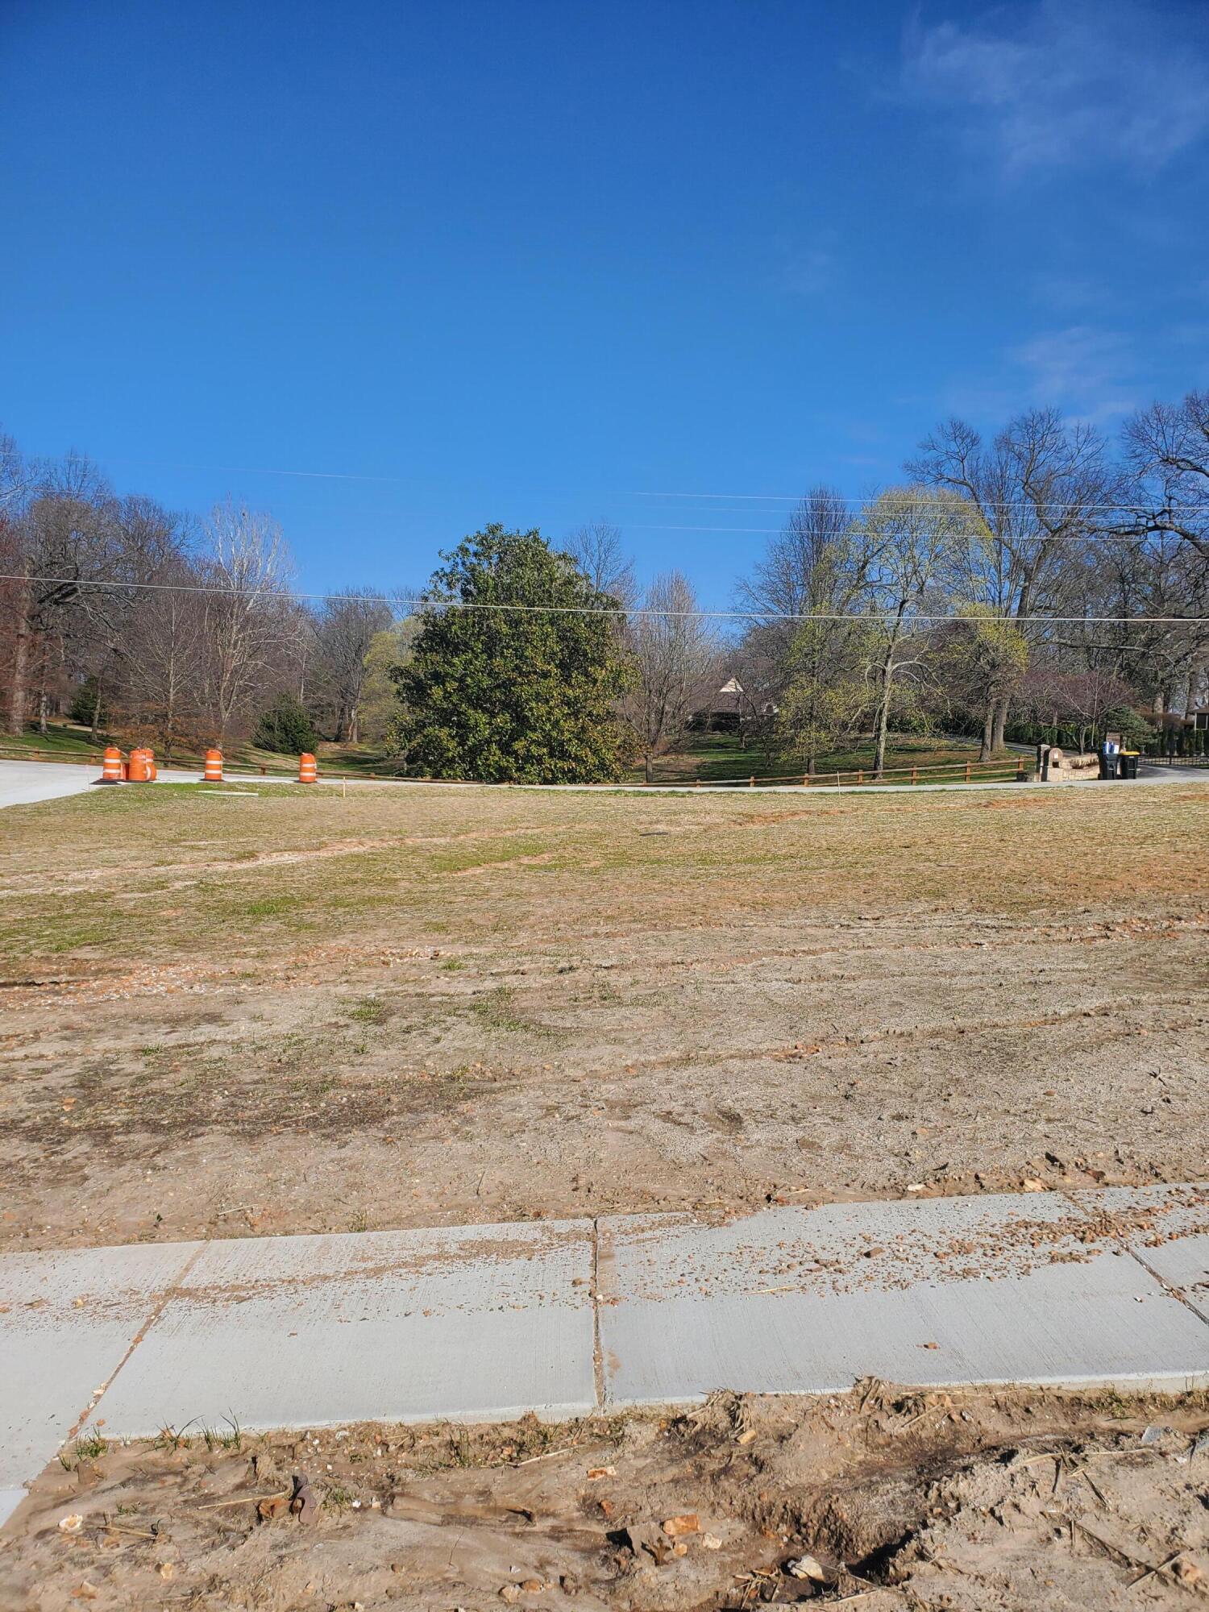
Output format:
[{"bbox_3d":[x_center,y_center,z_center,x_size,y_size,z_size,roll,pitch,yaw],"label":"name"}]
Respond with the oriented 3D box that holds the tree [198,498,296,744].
[{"bbox_3d":[-25.181,-13.060,86.000,7.156,17.264,7.156,0,3,0],"label":"tree"}]

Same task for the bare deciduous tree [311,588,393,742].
[{"bbox_3d":[-21.635,-12.062,104.000,7.031,13.197,7.031,0,3,0],"label":"bare deciduous tree"}]

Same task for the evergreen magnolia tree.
[{"bbox_3d":[-4.344,-7.239,58.000,11.523,12.367,11.000,0,3,0],"label":"evergreen magnolia tree"}]

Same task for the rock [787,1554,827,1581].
[{"bbox_3d":[0.414,1.561,2.480,0.080,0.038,0.055,0,3,0],"label":"rock"}]

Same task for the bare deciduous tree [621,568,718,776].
[{"bbox_3d":[3.156,-6.328,59.500,5.013,10.428,5.013,0,3,0],"label":"bare deciduous tree"}]

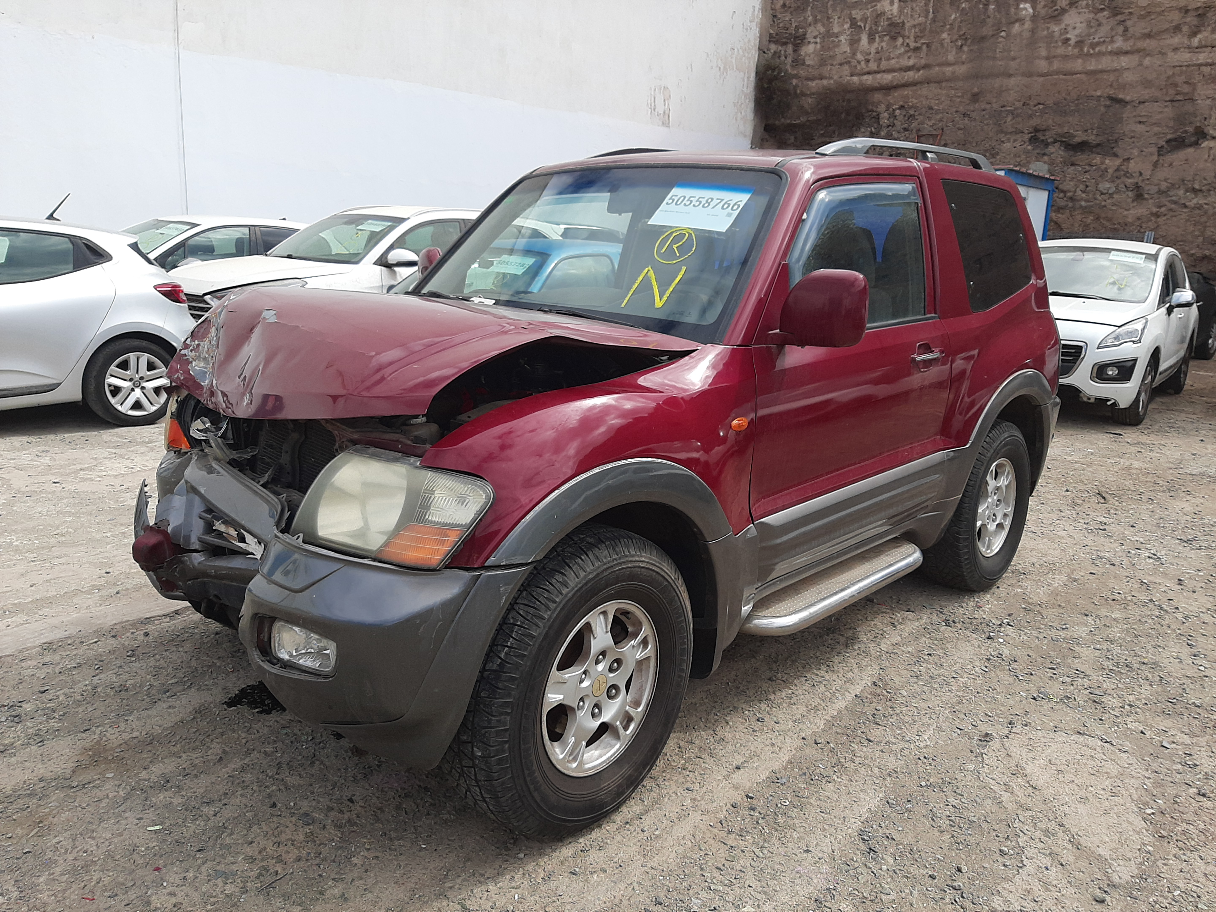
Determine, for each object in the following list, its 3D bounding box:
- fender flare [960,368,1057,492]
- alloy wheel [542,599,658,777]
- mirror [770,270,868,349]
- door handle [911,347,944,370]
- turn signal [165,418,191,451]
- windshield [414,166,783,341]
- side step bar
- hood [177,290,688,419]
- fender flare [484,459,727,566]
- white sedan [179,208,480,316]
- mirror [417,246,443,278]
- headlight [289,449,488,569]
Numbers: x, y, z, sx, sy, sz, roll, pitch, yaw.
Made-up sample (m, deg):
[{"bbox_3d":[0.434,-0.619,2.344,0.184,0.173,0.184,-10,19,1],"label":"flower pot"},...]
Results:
[{"bbox_3d":[1.726,-0.124,3.952,0.130,0.480,1.060,15,18,41],"label":"fender flare"},{"bbox_3d":[-0.066,0.566,2.327,0.175,0.445,0.445,10,15,39],"label":"alloy wheel"},{"bbox_3d":[0.575,-0.411,2.518,0.260,0.205,0.170,15,18,41],"label":"mirror"},{"bbox_3d":[1.186,-0.359,3.398,0.055,0.070,0.205,11,16,42],"label":"door handle"},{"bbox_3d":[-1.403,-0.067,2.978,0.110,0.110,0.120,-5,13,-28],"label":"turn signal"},{"bbox_3d":[-0.064,-0.757,3.113,1.480,0.710,0.140,15,-26,41],"label":"windshield"},{"bbox_3d":[0.767,0.448,3.142,0.200,0.075,1.140,11,16,42],"label":"side step bar"},{"bbox_3d":[-0.616,-0.293,2.626,1.530,0.360,1.040,15,18,41],"label":"hood"},{"bbox_3d":[0.039,0.144,2.154,0.130,0.280,0.900,15,18,41],"label":"fender flare"},{"bbox_3d":[-2.110,-1.590,8.900,1.840,1.620,4.450,11,15,39],"label":"white sedan"},{"bbox_3d":[-0.775,-0.760,3.734,0.260,0.205,0.170,15,18,41],"label":"mirror"},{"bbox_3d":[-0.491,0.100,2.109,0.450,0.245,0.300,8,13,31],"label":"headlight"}]

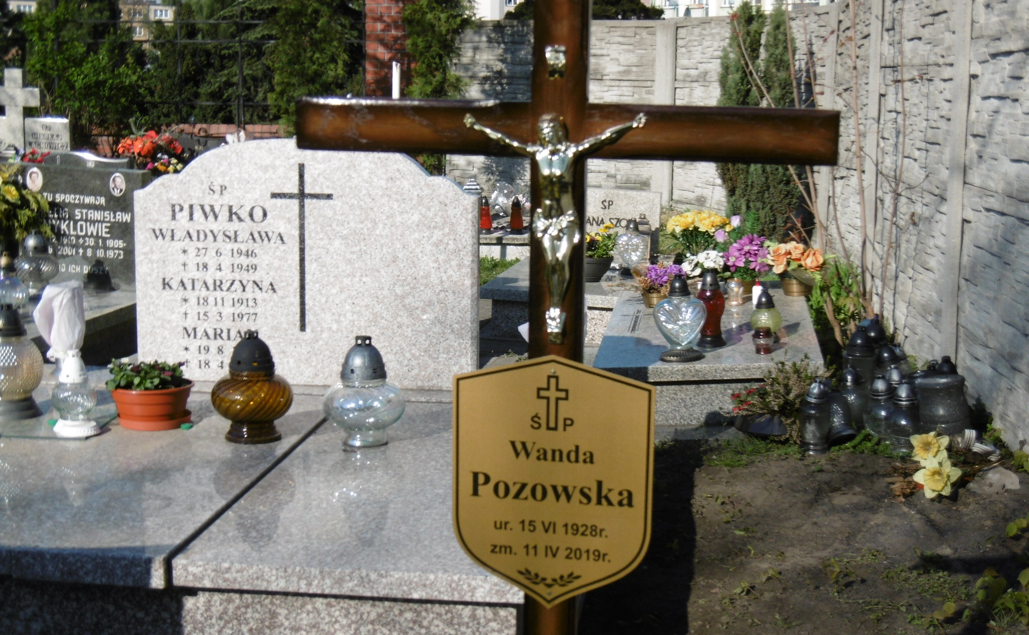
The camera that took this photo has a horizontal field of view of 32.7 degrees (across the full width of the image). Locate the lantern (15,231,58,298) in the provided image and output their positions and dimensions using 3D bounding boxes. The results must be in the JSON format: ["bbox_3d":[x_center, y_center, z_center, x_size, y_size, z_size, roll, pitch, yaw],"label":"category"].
[{"bbox_3d":[-1.811,-0.202,6.633,0.164,0.239,0.164,-2,9,-15],"label":"lantern"}]

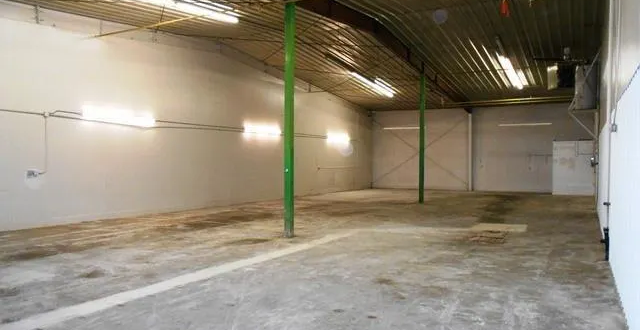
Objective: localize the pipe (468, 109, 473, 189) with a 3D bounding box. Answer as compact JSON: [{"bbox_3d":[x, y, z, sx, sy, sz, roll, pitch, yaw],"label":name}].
[{"bbox_3d":[7.709,-0.640,24.622,0.160,4.008,0.160,0,0,29],"label":"pipe"}]

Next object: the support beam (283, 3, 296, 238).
[{"bbox_3d":[-0.592,-0.889,9.482,0.180,4.624,0.180,0,0,29],"label":"support beam"}]

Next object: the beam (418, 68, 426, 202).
[{"bbox_3d":[3.680,-0.883,17.273,0.175,4.552,0.175,0,0,29],"label":"beam"}]

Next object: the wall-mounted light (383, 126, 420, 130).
[{"bbox_3d":[4.653,-1.999,26.327,2.443,0.100,0.100,0,0,29],"label":"wall-mounted light"}]

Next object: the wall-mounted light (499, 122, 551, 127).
[{"bbox_3d":[9.974,-1.954,23.409,2.443,0.100,0.100,0,0,29],"label":"wall-mounted light"}]

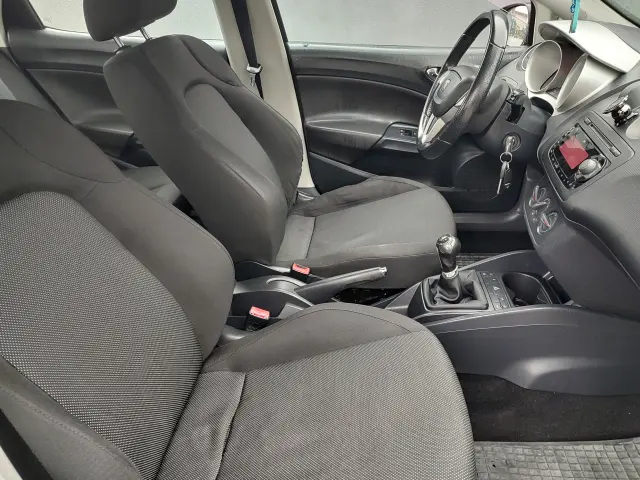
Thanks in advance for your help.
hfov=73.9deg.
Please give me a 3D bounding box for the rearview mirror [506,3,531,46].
[{"bbox_3d":[0.692,-0.738,1.465,0.090,0.145,0.200,-3,22,-7],"label":"rearview mirror"}]

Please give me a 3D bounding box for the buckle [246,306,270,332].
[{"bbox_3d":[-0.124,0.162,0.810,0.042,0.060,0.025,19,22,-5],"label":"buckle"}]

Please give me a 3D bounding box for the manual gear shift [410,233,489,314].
[{"bbox_3d":[0.262,0.052,0.868,0.148,0.140,0.135,-6,22,5],"label":"manual gear shift"}]

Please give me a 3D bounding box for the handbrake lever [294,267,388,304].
[{"bbox_3d":[0.045,0.094,0.884,0.205,0.043,0.034,-16,21,9],"label":"handbrake lever"}]

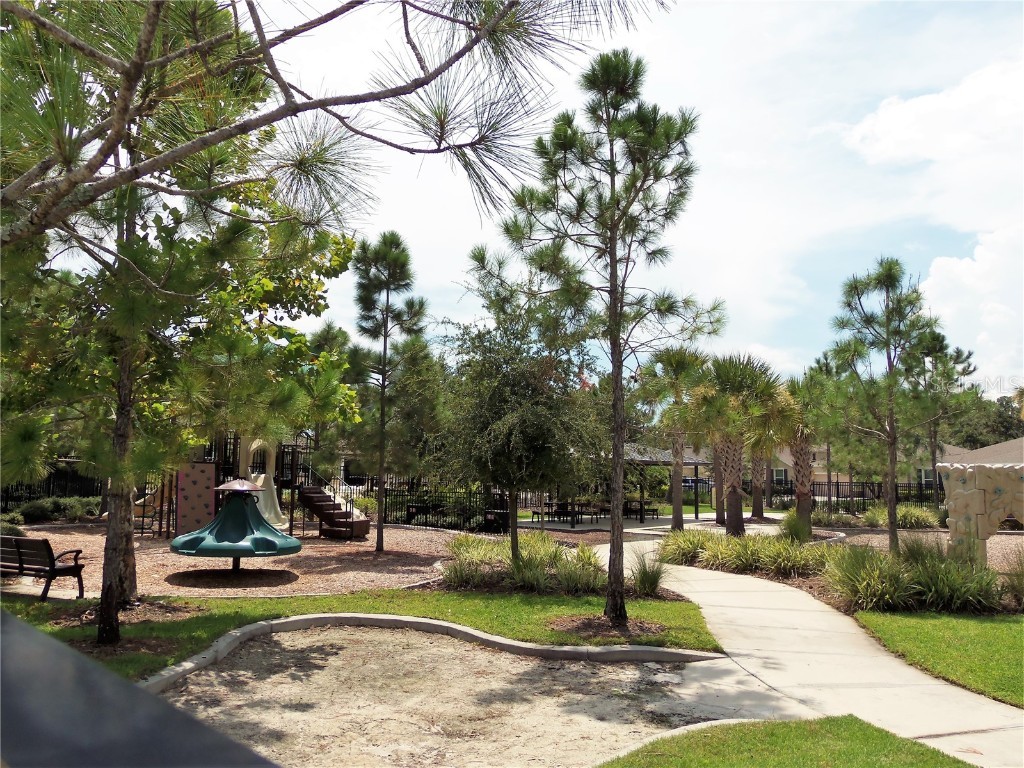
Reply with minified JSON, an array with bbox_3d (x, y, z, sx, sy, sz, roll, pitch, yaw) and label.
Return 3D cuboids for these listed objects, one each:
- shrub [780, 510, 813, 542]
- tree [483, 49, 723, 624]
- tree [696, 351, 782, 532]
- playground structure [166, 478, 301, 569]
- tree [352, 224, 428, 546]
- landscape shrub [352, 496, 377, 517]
[{"bbox_3d":[6.952,3.518,18.860,0.834,0.821,0.834,1,-7,0],"label":"shrub"},{"bbox_3d":[1.058,-0.698,8.892,2.752,6.710,2.614,1,-7,0],"label":"tree"},{"bbox_3d":[6.354,1.683,21.481,2.402,5.071,2.402,1,-7,0],"label":"tree"},{"bbox_3d":[-4.520,2.329,12.730,2.185,1.485,2.185,1,-7,0],"label":"playground structure"},{"bbox_3d":[-2.634,0.077,16.405,1.621,6.866,1.621,1,-7,0],"label":"tree"},{"bbox_3d":[-5.148,4.310,26.845,0.838,0.759,0.838,1,-7,0],"label":"landscape shrub"}]

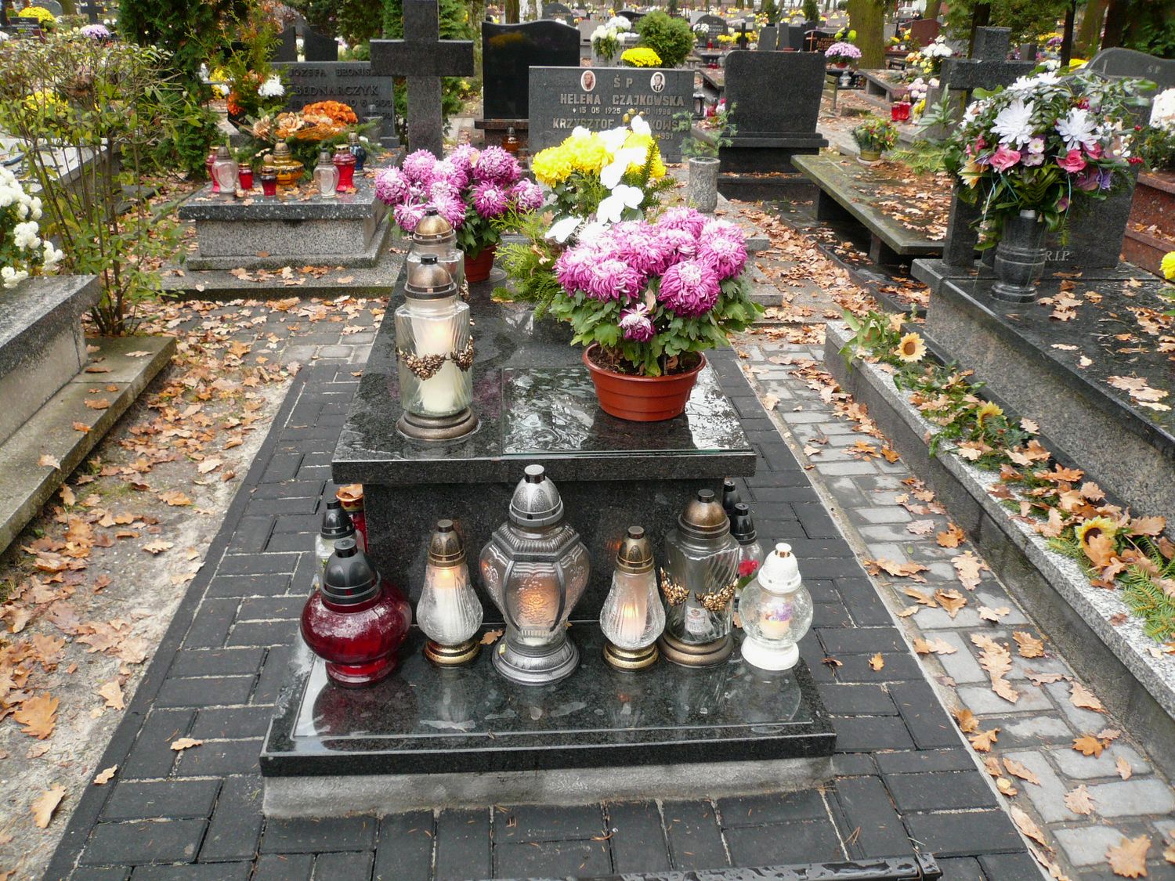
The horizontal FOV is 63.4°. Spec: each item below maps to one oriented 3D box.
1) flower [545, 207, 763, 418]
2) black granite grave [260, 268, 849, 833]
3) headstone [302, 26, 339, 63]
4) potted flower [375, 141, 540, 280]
[{"bbox_3d":[0.146,-0.278,2.053,0.450,0.425,0.410,-1,27,-5],"label":"flower"},{"bbox_3d":[-0.149,-0.031,2.588,1.040,0.570,2.140,-2,25,-5],"label":"black granite grave"},{"bbox_3d":[-2.225,-3.132,8.001,0.300,0.650,0.100,-1,27,-5],"label":"headstone"},{"bbox_3d":[-0.386,-0.700,2.905,0.500,0.390,0.450,-1,27,-5],"label":"potted flower"}]

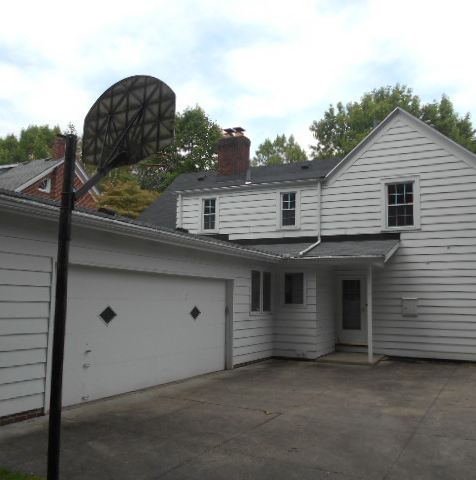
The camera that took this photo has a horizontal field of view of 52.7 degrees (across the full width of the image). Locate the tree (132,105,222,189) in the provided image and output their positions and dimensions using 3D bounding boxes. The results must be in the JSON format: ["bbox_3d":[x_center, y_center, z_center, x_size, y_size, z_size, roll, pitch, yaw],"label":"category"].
[{"bbox_3d":[-4.438,-1.903,32.059,7.800,14.780,7.800,1,-7,0],"label":"tree"}]

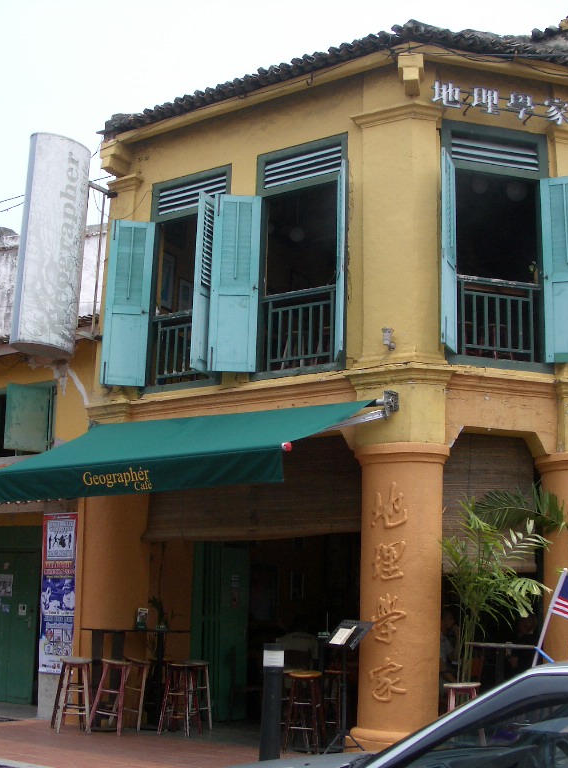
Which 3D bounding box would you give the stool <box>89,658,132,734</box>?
[{"bbox_3d":[-1.819,3.264,10.840,0.365,0.715,0.365,1,-12,6],"label":"stool"}]

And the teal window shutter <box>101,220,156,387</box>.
[{"bbox_3d":[-1.802,-0.946,12.018,0.509,1.975,0.050,3,-12,-5],"label":"teal window shutter"}]

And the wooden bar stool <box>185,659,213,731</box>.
[{"bbox_3d":[-0.989,3.461,11.485,0.370,0.740,0.370,1,-12,0],"label":"wooden bar stool"}]

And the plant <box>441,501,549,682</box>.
[{"bbox_3d":[2.004,2.377,10.025,1.100,2.395,1.000,5,-12,-14],"label":"plant"}]

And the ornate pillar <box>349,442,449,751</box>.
[{"bbox_3d":[1.095,2.051,9.897,0.900,2.880,0.900,2,-12,0],"label":"ornate pillar"}]

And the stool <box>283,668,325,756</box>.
[{"bbox_3d":[0.182,3.133,9.911,0.365,0.715,0.365,1,-12,6],"label":"stool"}]

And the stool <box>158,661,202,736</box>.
[{"bbox_3d":[-1.117,3.415,11.282,0.370,0.740,0.370,-4,-13,26],"label":"stool"}]

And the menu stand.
[{"bbox_3d":[0.607,2.889,9.865,0.420,1.260,0.480,13,-16,-43],"label":"menu stand"}]

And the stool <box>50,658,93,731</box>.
[{"bbox_3d":[-2.201,3.249,10.828,0.365,0.715,0.365,1,-12,6],"label":"stool"}]

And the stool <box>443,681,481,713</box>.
[{"bbox_3d":[1.558,2.991,9.029,0.365,0.715,0.365,2,-12,0],"label":"stool"}]

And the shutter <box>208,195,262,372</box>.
[{"bbox_3d":[-0.526,-1.094,11.158,0.509,1.981,0.050,2,-12,-2],"label":"shutter"}]

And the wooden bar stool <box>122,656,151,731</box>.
[{"bbox_3d":[-1.725,3.481,11.652,0.370,0.740,0.370,3,-13,21],"label":"wooden bar stool"}]

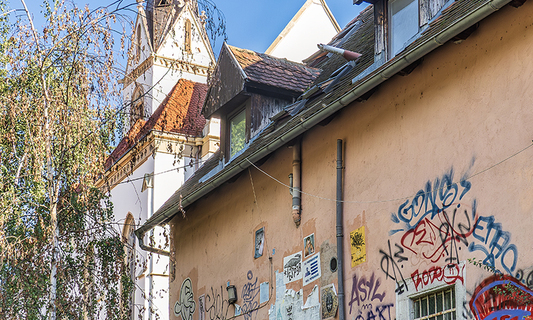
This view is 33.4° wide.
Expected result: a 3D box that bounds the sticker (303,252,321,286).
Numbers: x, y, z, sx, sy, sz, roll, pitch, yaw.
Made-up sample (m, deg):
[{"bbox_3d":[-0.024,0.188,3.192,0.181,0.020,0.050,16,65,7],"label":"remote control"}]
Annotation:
[{"bbox_3d":[0.711,1.725,13.986,0.010,0.379,0.516,9,-18,-28],"label":"sticker"}]

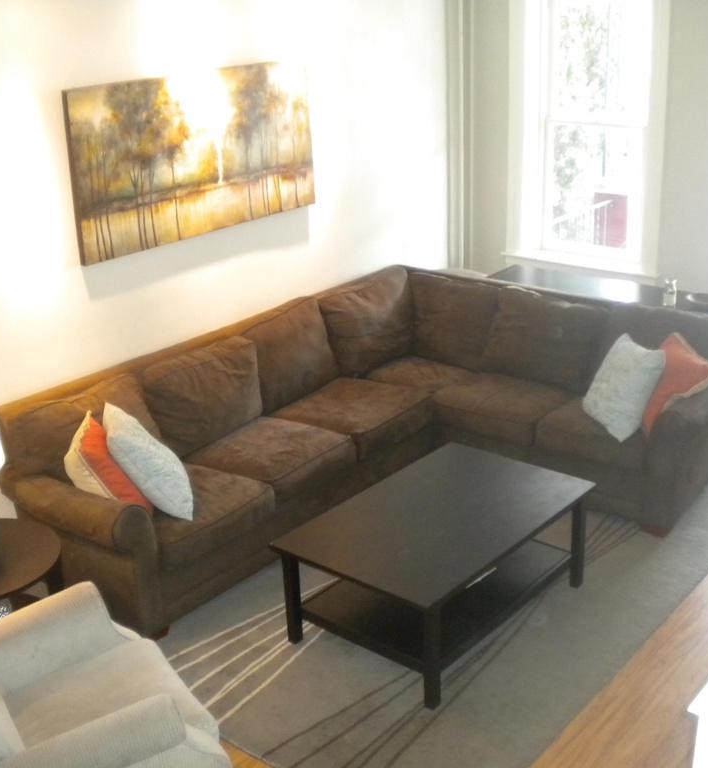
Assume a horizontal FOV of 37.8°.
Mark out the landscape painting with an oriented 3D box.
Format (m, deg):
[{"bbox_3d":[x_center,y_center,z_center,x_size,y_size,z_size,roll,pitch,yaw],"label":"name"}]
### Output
[{"bbox_3d":[-0.723,-1.105,4.969,0.042,0.739,1.517,14,26,37],"label":"landscape painting"}]

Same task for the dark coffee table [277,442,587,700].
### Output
[{"bbox_3d":[0.358,0.730,4.241,0.750,0.455,1.165,16,27,39],"label":"dark coffee table"}]

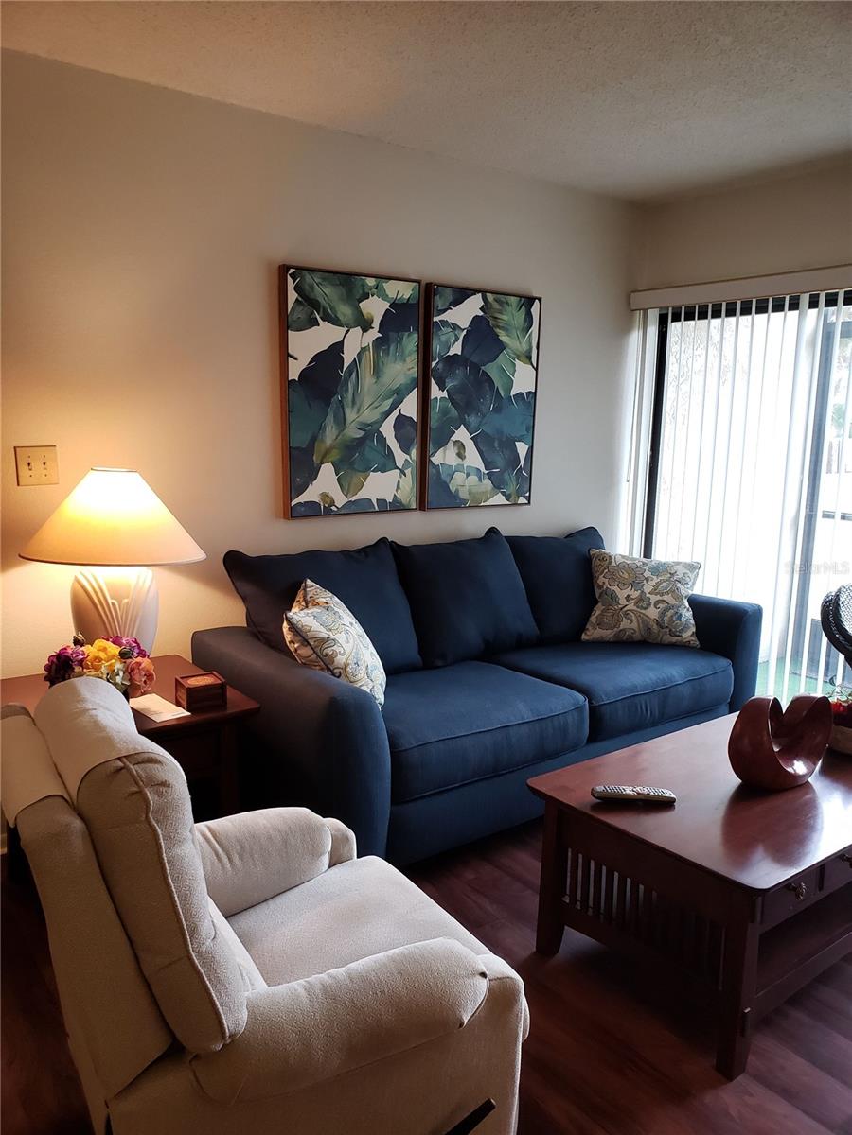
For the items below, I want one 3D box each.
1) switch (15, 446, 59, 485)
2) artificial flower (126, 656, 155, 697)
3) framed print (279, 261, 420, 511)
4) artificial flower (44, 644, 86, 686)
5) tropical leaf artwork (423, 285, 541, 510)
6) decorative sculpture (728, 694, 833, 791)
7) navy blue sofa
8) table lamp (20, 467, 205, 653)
[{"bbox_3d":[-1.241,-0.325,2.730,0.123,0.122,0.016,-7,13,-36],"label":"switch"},{"bbox_3d":[-0.803,0.308,2.400,0.082,0.105,0.075,-2,11,-18],"label":"artificial flower"},{"bbox_3d":[-0.282,-0.672,3.366,0.615,0.930,0.042,-7,13,-36],"label":"framed print"},{"bbox_3d":[-0.969,0.263,2.290,0.100,0.105,0.090,0,10,-3],"label":"artificial flower"},{"bbox_3d":[0.245,-0.728,3.751,0.617,0.930,0.042,-7,13,-36],"label":"tropical leaf artwork"},{"bbox_3d":[0.918,0.438,2.210,0.205,0.225,0.175,-1,11,-12],"label":"decorative sculpture"},{"bbox_3d":[0.314,0.356,3.405,2.260,0.900,0.940,-7,13,-36],"label":"navy blue sofa"},{"bbox_3d":[-0.918,0.041,2.572,0.530,0.665,0.530,-7,13,-36],"label":"table lamp"}]

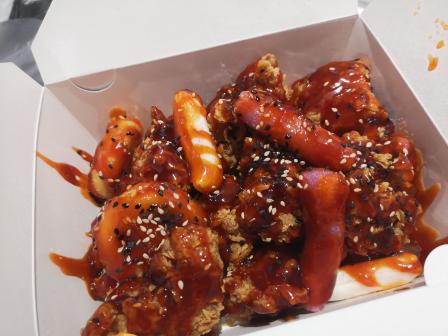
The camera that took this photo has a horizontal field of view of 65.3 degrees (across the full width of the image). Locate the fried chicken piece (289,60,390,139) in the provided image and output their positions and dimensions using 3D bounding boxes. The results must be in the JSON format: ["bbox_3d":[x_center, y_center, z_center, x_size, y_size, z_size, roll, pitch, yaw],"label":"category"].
[{"bbox_3d":[0.077,-0.046,0.240,0.065,0.040,0.046,6,58,6],"label":"fried chicken piece"}]

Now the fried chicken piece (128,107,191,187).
[{"bbox_3d":[-0.039,-0.010,0.223,0.040,0.038,0.053,-11,58,-5],"label":"fried chicken piece"}]

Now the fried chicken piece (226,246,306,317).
[{"bbox_3d":[0.022,0.058,0.181,0.045,0.034,0.036,6,58,6],"label":"fried chicken piece"}]

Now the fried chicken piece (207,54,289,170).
[{"bbox_3d":[0.016,-0.038,0.228,0.049,0.052,0.064,6,58,6],"label":"fried chicken piece"}]

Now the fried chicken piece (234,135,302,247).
[{"bbox_3d":[0.026,0.012,0.200,0.042,0.040,0.059,6,58,6],"label":"fried chicken piece"}]

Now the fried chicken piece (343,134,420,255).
[{"bbox_3d":[0.086,0.014,0.198,0.043,0.043,0.067,9,59,7],"label":"fried chicken piece"}]

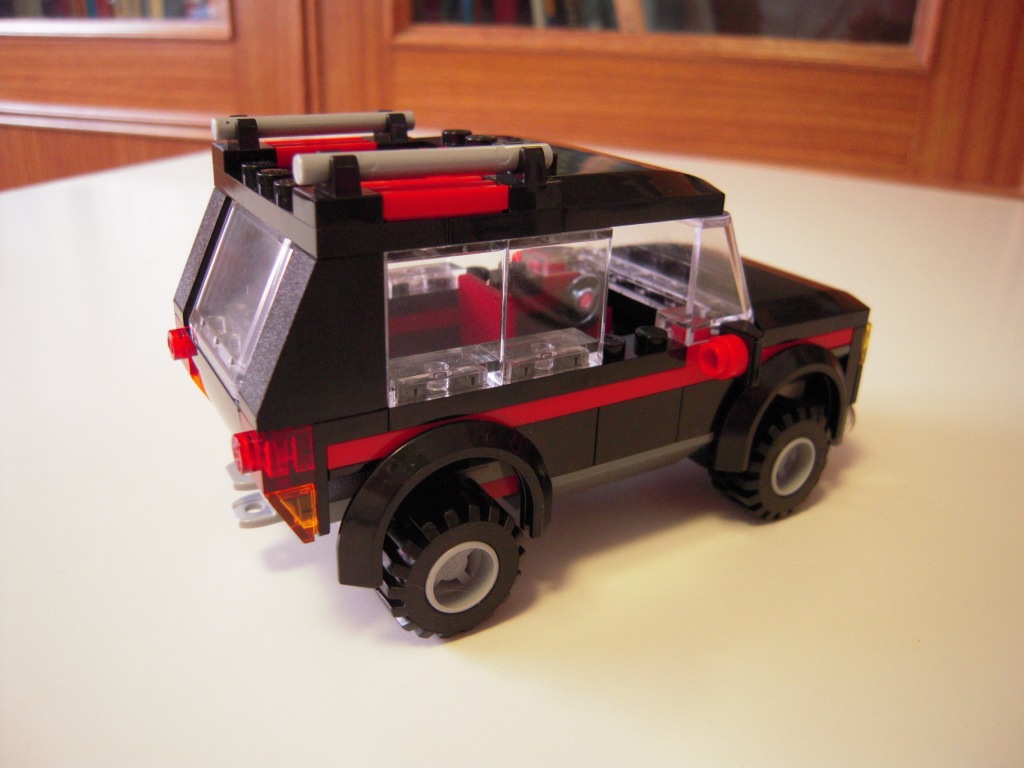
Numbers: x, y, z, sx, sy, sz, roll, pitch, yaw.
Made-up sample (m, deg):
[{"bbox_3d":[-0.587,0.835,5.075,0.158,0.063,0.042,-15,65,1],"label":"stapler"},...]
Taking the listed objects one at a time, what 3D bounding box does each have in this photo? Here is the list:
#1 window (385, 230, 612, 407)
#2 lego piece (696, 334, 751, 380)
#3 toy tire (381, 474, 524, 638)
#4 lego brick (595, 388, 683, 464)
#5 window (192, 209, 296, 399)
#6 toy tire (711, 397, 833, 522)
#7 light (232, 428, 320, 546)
[{"bbox_3d":[-0.003,-0.010,0.108,0.032,0.019,0.007,-12,27,-29],"label":"window"},{"bbox_3d":[0.031,-0.004,0.123,0.005,0.008,0.008,-12,27,-29],"label":"lego piece"},{"bbox_3d":[-0.009,0.024,0.115,0.021,0.021,0.012,-12,27,-29],"label":"toy tire"},{"bbox_3d":[0.017,0.005,0.128,0.016,0.010,0.008,-12,27,-29],"label":"lego brick"},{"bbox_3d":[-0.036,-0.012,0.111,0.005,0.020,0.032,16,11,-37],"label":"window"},{"bbox_3d":[0.045,0.012,0.146,0.021,0.021,0.012,-12,27,-29],"label":"toy tire"},{"bbox_3d":[-0.029,0.011,0.100,0.008,0.016,0.008,-12,27,-29],"label":"light"}]

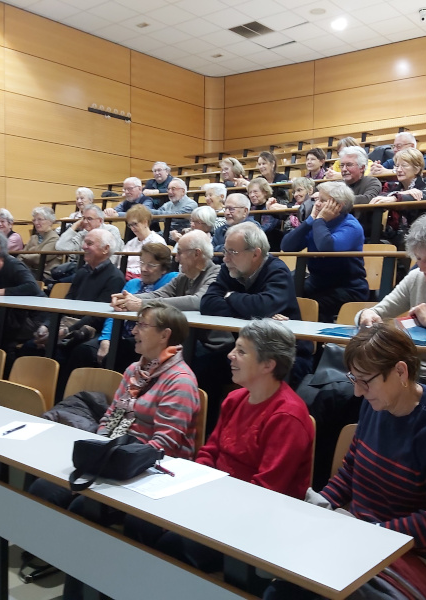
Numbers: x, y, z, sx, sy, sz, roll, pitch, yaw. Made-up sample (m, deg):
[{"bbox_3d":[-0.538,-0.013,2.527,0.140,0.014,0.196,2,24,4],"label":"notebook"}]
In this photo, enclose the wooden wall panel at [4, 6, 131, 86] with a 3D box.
[{"bbox_3d":[-2.189,-3.922,9.406,0.040,0.593,2.349,4,5,40],"label":"wooden wall panel"}]

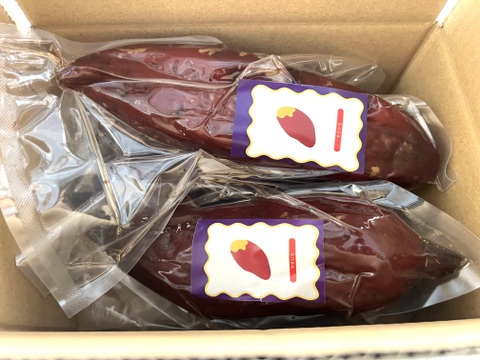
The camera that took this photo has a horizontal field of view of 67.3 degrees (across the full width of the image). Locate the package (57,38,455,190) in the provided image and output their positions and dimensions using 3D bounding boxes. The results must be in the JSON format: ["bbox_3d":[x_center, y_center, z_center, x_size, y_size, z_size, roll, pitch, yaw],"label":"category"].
[{"bbox_3d":[0.001,-0.038,0.211,0.228,0.058,0.068,11,75,5],"label":"package"}]

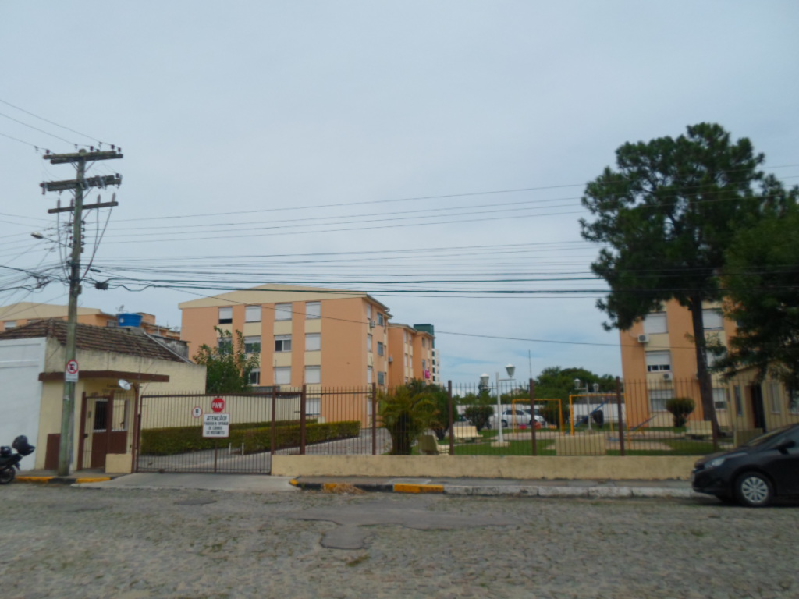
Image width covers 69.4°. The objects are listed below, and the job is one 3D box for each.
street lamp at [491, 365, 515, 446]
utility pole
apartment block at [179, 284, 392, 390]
[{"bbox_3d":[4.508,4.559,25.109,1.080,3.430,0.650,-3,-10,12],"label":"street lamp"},{"bbox_3d":[-9.233,0.159,16.186,2.500,9.250,0.600,-3,-10,10],"label":"utility pole"},{"bbox_3d":[-10.270,5.583,53.978,17.330,12.430,9.700,-3,-10,12],"label":"apartment block"}]

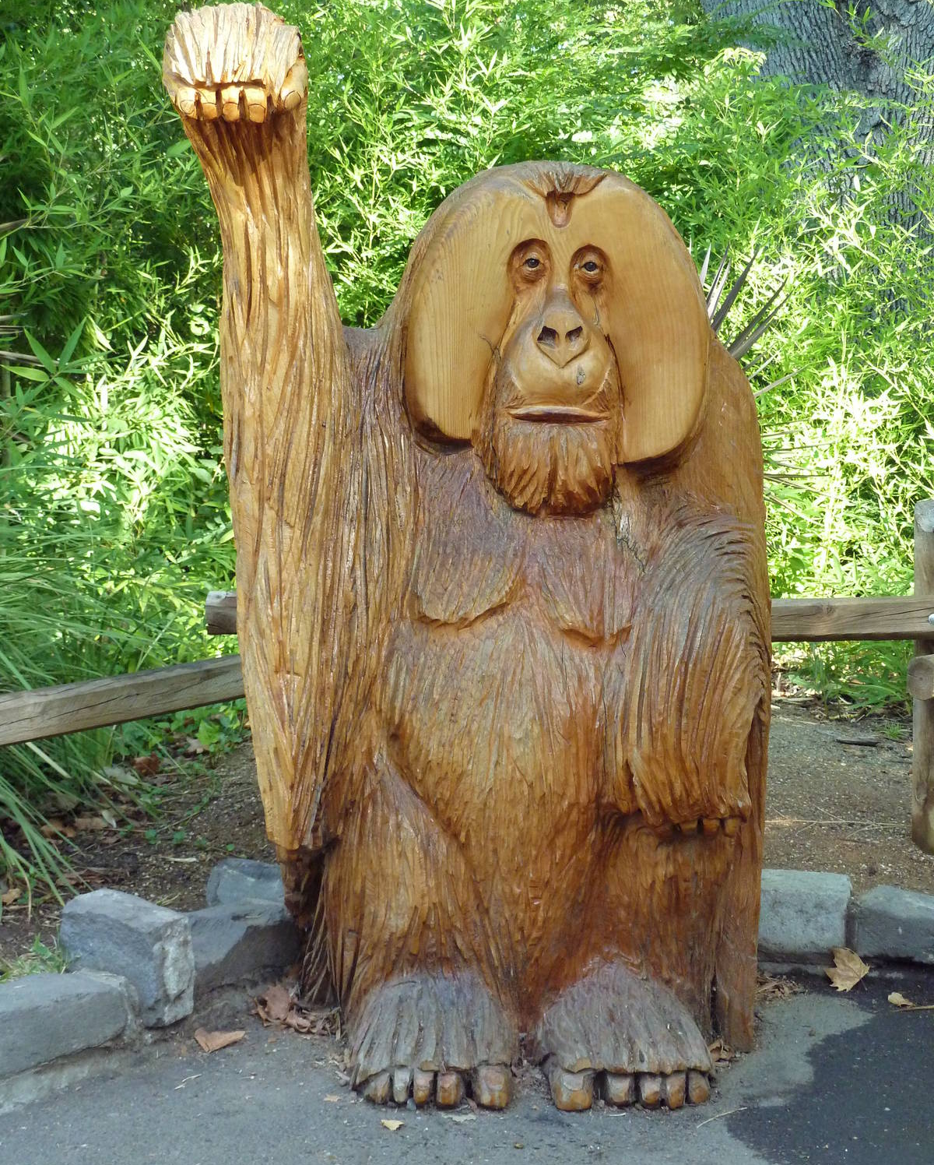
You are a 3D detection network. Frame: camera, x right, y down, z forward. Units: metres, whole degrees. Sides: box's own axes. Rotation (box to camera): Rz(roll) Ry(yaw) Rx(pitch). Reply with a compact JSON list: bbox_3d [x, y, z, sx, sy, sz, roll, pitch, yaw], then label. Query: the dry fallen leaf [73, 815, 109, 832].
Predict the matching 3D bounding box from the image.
[{"bbox_3d":[-1.174,0.753,6.176,0.110,0.040,0.080,0,4,0],"label":"dry fallen leaf"}]

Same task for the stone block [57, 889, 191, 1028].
[{"bbox_3d":[-0.865,0.944,5.067,0.340,0.250,0.200,4,6,44],"label":"stone block"}]

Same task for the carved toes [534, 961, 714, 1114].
[{"bbox_3d":[0.347,1.004,4.425,0.360,0.230,0.320,0,4,-6],"label":"carved toes"}]

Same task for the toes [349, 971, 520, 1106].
[{"bbox_3d":[-0.075,1.005,4.430,0.340,0.225,0.310,1,4,7],"label":"toes"}]

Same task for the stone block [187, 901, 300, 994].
[{"bbox_3d":[-0.595,0.954,5.269,0.300,0.190,0.190,-3,5,-30],"label":"stone block"}]

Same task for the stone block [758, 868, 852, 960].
[{"bbox_3d":[0.940,0.925,5.577,0.290,0.190,0.230,1,5,14],"label":"stone block"}]

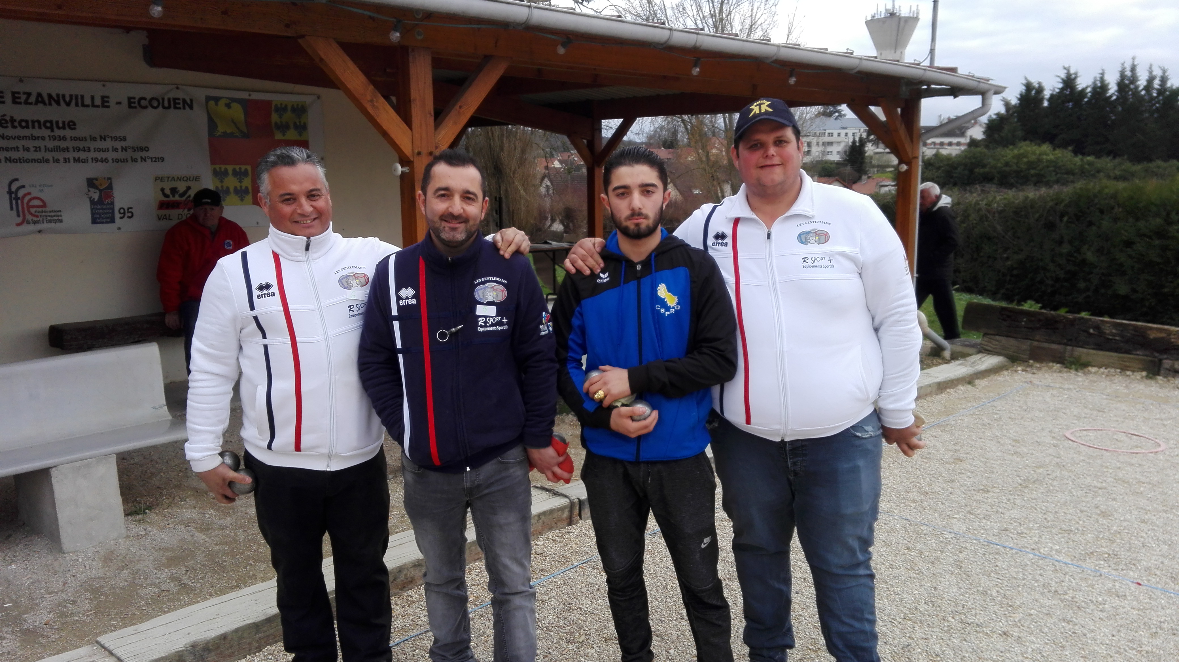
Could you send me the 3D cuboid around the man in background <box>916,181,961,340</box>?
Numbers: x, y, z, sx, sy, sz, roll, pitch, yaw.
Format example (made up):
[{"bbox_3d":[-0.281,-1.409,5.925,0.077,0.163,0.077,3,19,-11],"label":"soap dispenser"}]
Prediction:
[{"bbox_3d":[3.226,-0.601,8.201,0.620,1.690,0.560,-7,12,-31],"label":"man in background"}]

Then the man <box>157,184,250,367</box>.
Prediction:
[{"bbox_3d":[-2.381,-0.242,5.451,0.640,1.340,0.800,-6,12,-30],"label":"man"}]

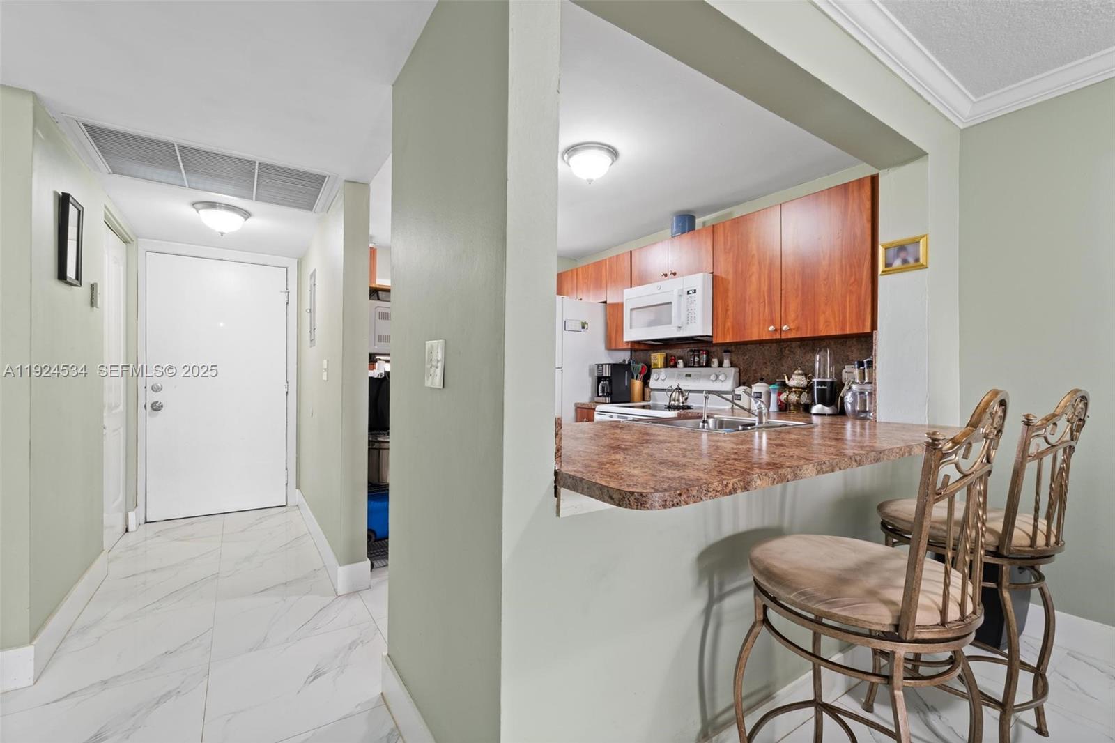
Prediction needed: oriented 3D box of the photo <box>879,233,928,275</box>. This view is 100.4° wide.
[{"bbox_3d":[1.655,-0.552,2.227,0.018,0.150,0.192,1,0,-34],"label":"photo"}]

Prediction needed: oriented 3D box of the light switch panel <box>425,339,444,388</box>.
[{"bbox_3d":[-0.332,-0.020,1.255,0.010,0.126,0.132,1,0,-34],"label":"light switch panel"}]

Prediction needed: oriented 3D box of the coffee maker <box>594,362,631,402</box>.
[{"bbox_3d":[0.454,0.099,3.754,0.230,0.305,0.190,1,0,-34],"label":"coffee maker"}]

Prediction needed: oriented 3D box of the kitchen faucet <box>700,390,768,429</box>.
[{"bbox_3d":[0.806,0.171,2.107,0.265,0.180,0.060,0,0,33],"label":"kitchen faucet"}]

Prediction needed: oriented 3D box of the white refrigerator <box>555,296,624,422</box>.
[{"bbox_3d":[0.099,0.298,4.125,0.800,1.740,0.760,1,0,-34],"label":"white refrigerator"}]

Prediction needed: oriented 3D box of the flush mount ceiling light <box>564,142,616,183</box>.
[{"bbox_3d":[0.178,-1.081,2.498,0.302,0.148,0.302,0,0,0],"label":"flush mount ceiling light"}]

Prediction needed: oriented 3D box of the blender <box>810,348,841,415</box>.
[{"bbox_3d":[1.516,0.061,2.643,0.145,0.370,0.145,1,0,-37],"label":"blender"}]

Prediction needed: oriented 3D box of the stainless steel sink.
[{"bbox_3d":[0.773,0.339,2.221,0.660,0.190,0.545,1,0,-34],"label":"stainless steel sink"}]

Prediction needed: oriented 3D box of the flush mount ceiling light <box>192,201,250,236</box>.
[{"bbox_3d":[-2.125,-0.939,2.946,0.305,0.163,0.305,1,0,-34],"label":"flush mount ceiling light"}]

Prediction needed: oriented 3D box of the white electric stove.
[{"bbox_3d":[0.756,0.571,3.289,0.680,1.195,0.760,1,0,-34],"label":"white electric stove"}]

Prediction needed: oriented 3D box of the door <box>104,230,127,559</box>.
[{"bbox_3d":[-2.803,0.126,2.923,0.038,2.030,0.860,1,0,-34],"label":"door"}]

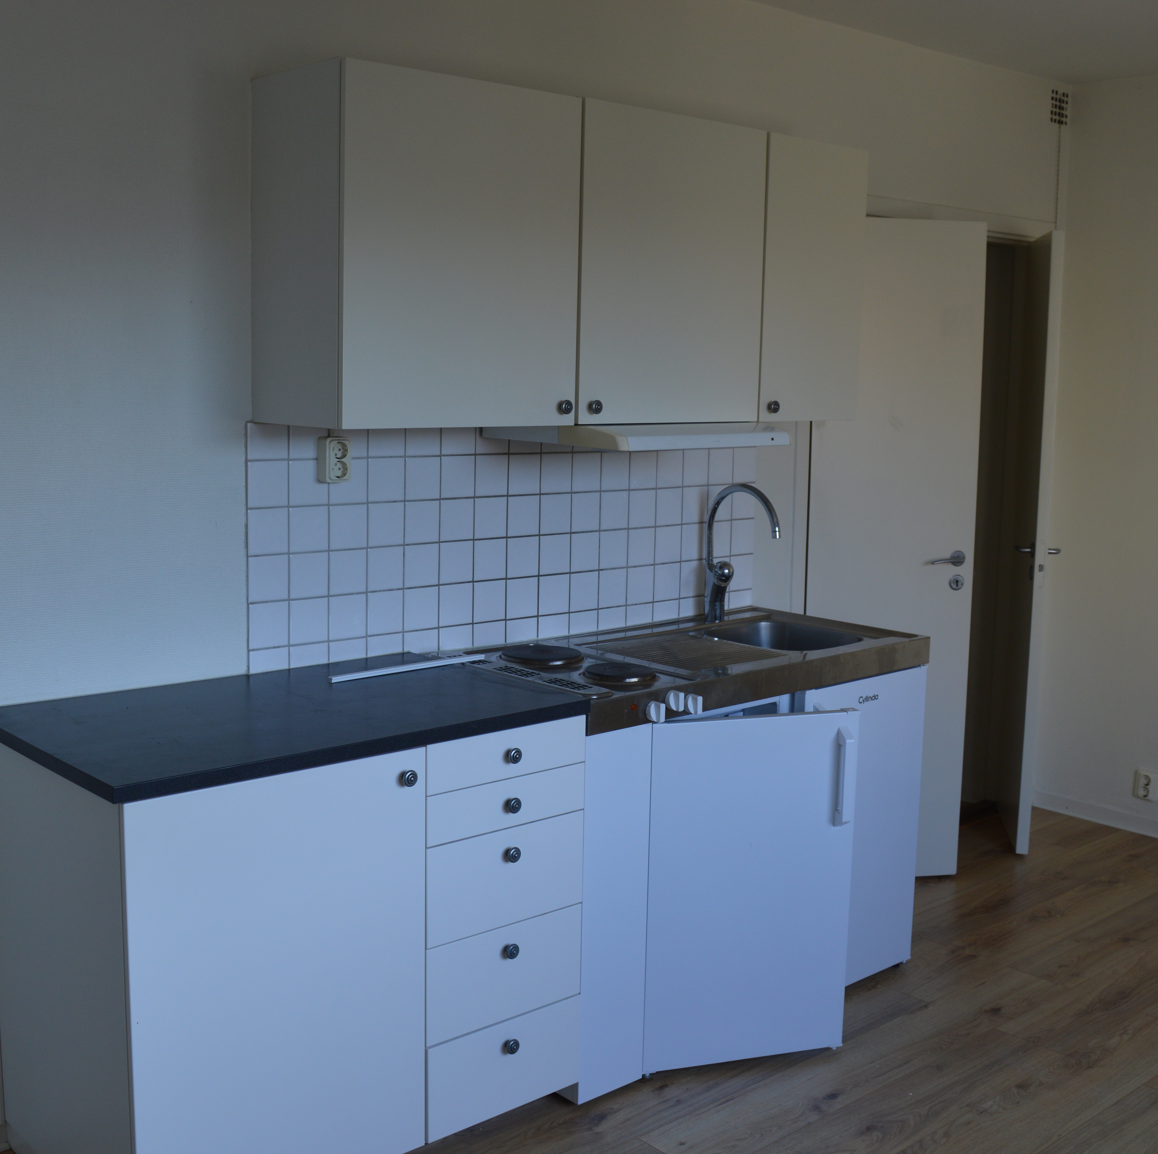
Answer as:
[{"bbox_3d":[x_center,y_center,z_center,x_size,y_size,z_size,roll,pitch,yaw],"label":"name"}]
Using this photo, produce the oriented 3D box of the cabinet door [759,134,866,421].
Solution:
[{"bbox_3d":[0.590,-0.740,3.667,0.390,0.696,0.022,-6,10,-41],"label":"cabinet door"}]

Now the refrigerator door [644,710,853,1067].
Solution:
[{"bbox_3d":[0.377,0.694,3.232,0.488,0.790,0.060,-1,8,-17],"label":"refrigerator door"}]

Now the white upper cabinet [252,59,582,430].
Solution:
[{"bbox_3d":[-0.338,-0.674,3.069,0.599,0.696,0.353,-6,10,-41],"label":"white upper cabinet"}]

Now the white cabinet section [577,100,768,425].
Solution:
[{"bbox_3d":[0.220,-0.702,3.341,0.599,0.696,0.022,-6,10,-41],"label":"white cabinet section"}]

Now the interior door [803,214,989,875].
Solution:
[{"bbox_3d":[0.931,-0.056,4.365,0.523,1.997,0.040,0,8,-10],"label":"interior door"}]

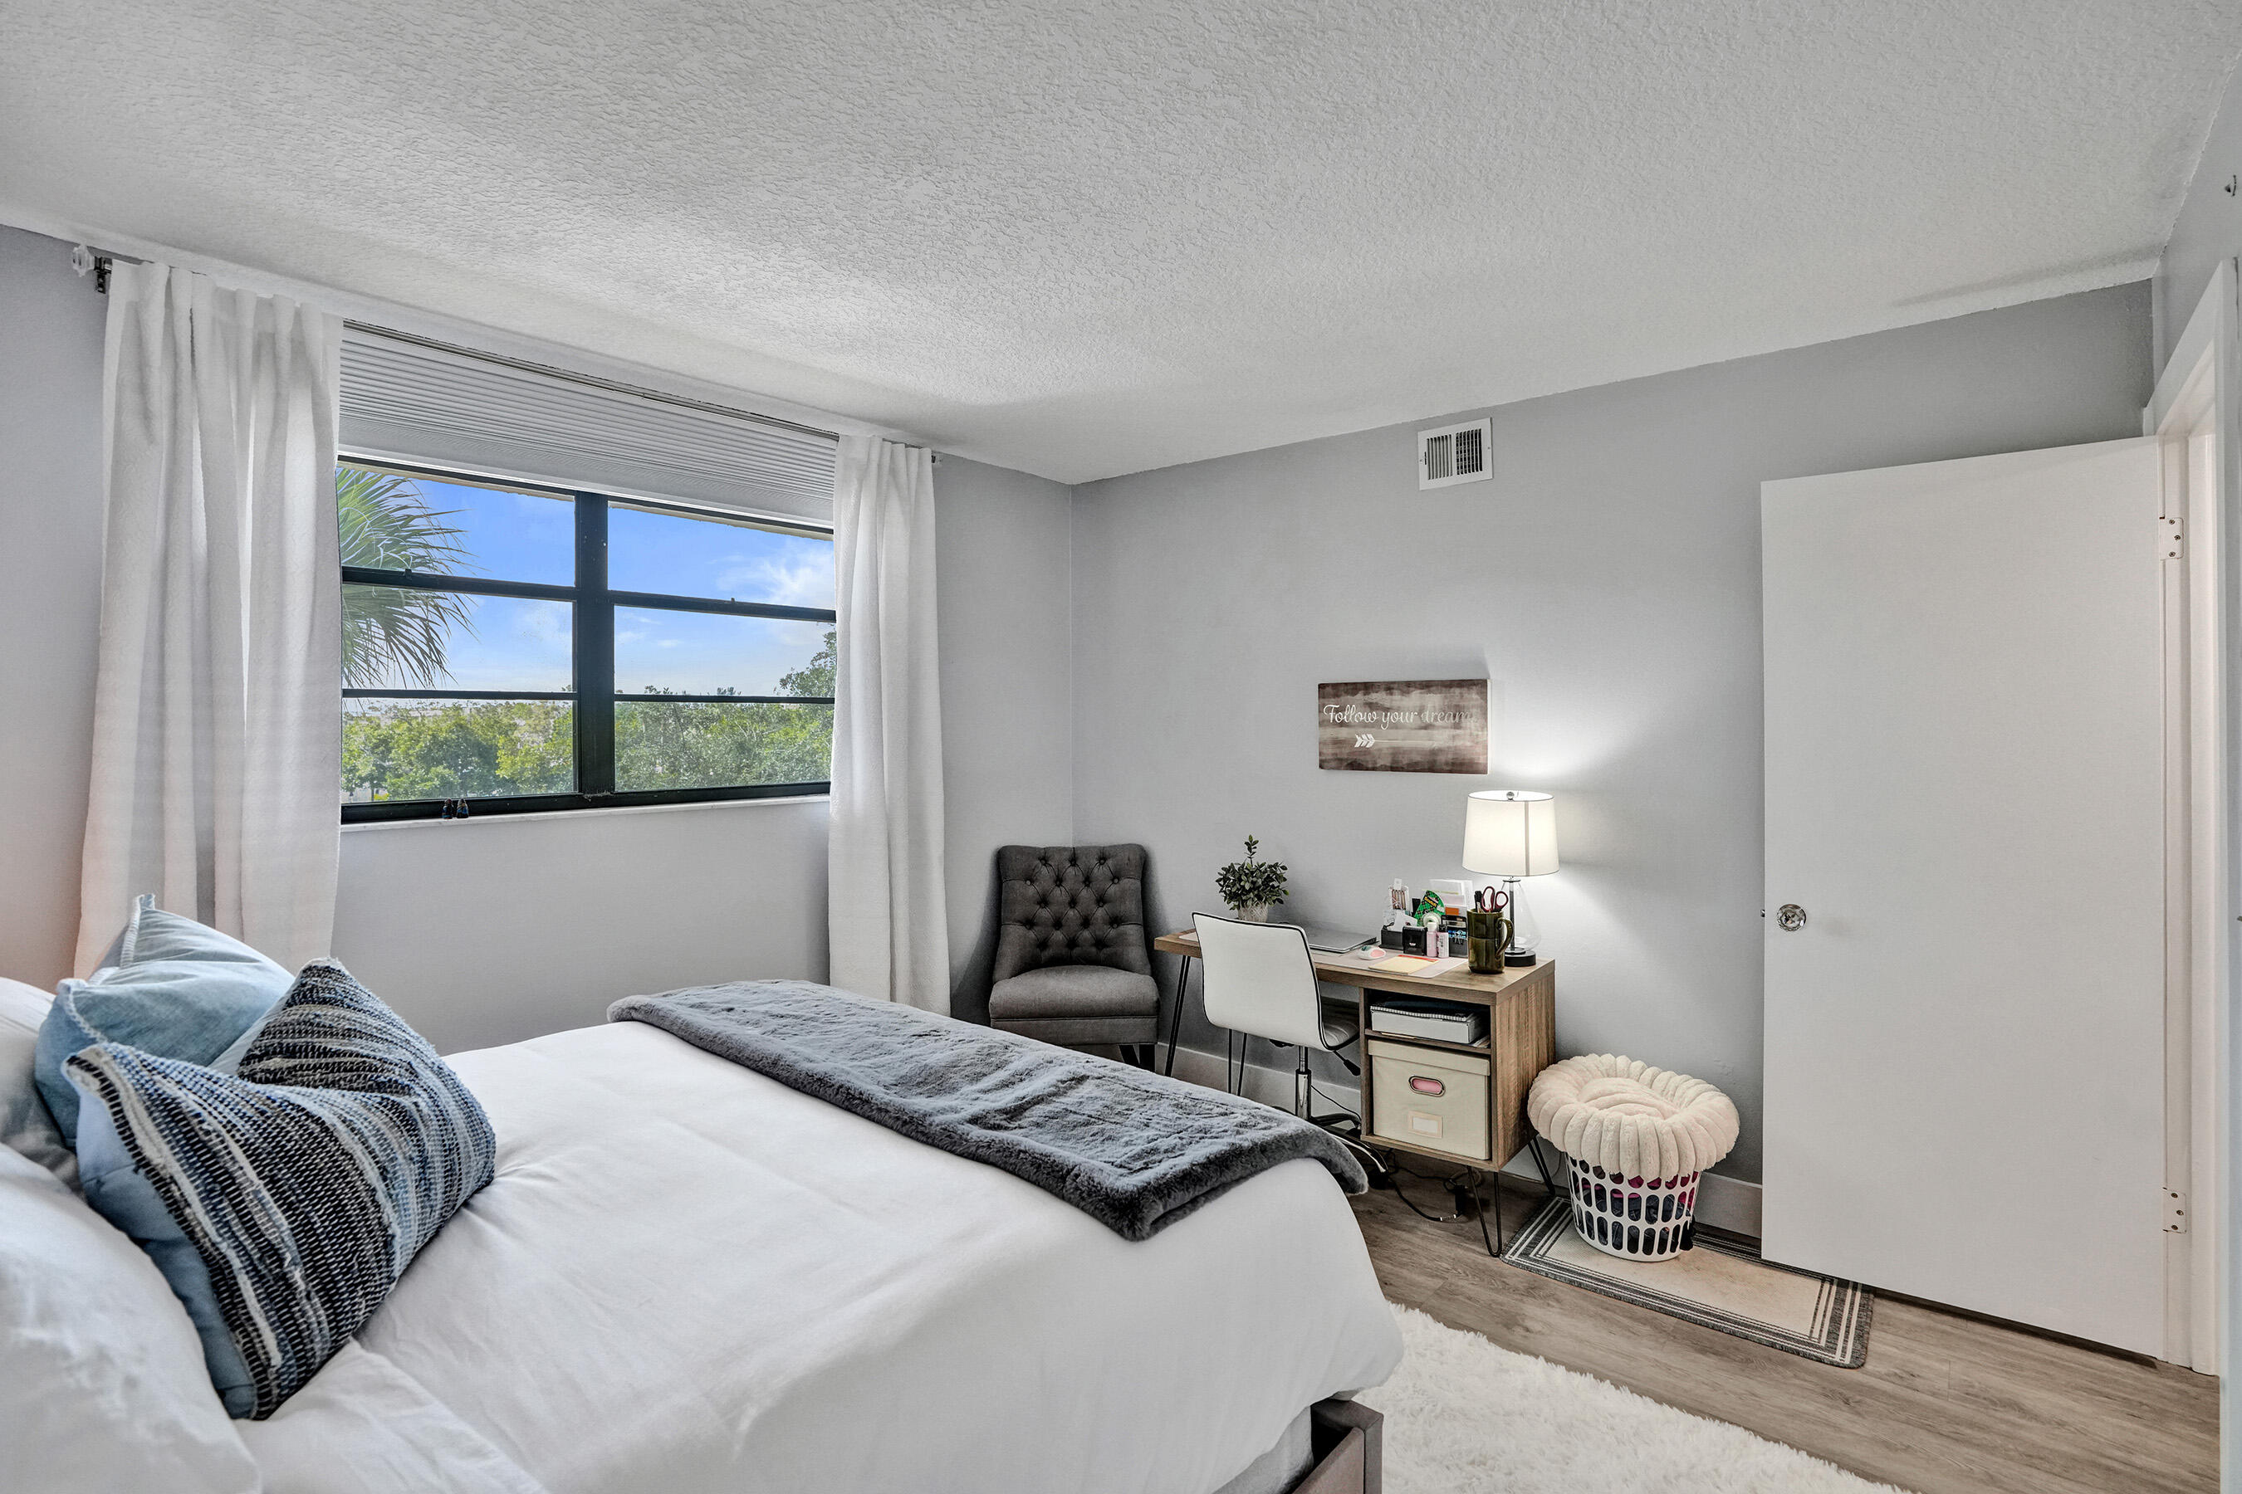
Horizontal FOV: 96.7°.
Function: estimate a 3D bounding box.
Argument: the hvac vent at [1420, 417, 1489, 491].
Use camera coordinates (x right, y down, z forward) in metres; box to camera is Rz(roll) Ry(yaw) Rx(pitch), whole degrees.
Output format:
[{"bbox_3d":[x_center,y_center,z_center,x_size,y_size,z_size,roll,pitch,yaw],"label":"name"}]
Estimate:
[{"bbox_3d":[1.066,-0.938,3.188,0.235,0.190,0.022,0,2,39],"label":"hvac vent"}]

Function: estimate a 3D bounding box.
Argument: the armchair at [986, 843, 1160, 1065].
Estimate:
[{"bbox_3d":[-0.158,0.883,3.721,0.590,0.960,0.640,-1,1,-2],"label":"armchair"}]

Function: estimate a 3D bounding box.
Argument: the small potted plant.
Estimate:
[{"bbox_3d":[0.469,0.478,3.562,0.260,0.333,0.260,-1,1,0],"label":"small potted plant"}]

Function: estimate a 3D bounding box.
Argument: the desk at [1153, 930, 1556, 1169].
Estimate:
[{"bbox_3d":[0.710,1.004,3.191,1.145,0.710,0.475,0,2,39],"label":"desk"}]

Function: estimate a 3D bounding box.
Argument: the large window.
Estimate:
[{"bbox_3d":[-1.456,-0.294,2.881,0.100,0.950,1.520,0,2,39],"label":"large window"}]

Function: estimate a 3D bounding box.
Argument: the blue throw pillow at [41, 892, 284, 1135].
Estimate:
[{"bbox_3d":[-1.376,0.472,1.491,0.170,0.440,0.450,-41,23,-29],"label":"blue throw pillow"}]

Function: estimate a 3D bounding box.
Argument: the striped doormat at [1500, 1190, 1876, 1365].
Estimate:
[{"bbox_3d":[1.458,1.354,2.588,0.775,0.010,0.455,0,2,39],"label":"striped doormat"}]

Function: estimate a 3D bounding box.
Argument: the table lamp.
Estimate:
[{"bbox_3d":[1.169,0.388,2.980,0.275,0.513,0.275,0,2,39],"label":"table lamp"}]

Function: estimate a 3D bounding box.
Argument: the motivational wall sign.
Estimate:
[{"bbox_3d":[0.930,-0.067,3.330,0.595,0.300,0.028,0,2,39],"label":"motivational wall sign"}]

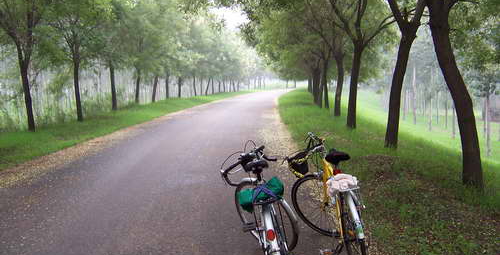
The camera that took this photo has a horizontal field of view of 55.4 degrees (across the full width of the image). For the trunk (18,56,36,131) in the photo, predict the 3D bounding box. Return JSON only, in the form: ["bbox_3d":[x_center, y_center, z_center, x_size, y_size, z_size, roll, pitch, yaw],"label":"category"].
[{"bbox_3d":[-6.578,-0.989,14.092,0.460,2.198,0.320,0,6,0],"label":"trunk"}]

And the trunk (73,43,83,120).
[{"bbox_3d":[-6.282,-1.591,17.361,0.340,2.829,0.280,0,6,0],"label":"trunk"}]

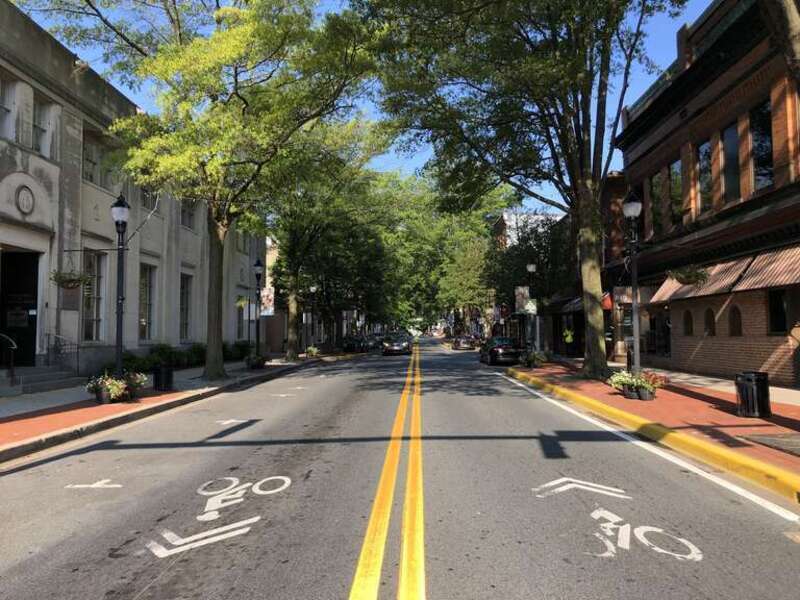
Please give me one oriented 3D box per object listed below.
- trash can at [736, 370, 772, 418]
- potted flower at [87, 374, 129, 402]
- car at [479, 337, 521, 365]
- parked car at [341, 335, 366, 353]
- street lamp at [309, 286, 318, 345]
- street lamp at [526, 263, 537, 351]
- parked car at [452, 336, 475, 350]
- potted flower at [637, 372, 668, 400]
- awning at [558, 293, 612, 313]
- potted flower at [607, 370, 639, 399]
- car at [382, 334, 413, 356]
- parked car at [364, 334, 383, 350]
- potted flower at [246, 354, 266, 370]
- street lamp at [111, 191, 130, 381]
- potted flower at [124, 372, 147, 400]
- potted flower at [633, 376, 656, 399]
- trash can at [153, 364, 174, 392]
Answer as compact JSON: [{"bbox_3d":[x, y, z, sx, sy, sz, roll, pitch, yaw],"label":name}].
[{"bbox_3d":[6.601,1.749,12.100,0.640,0.810,0.640,0,-3,2],"label":"trash can"},{"bbox_3d":[-6.871,2.079,15.200,0.930,0.660,0.850,0,-3,2],"label":"potted flower"},{"bbox_3d":[5.354,2.666,34.300,1.820,1.480,4.600,0,-3,2],"label":"car"},{"bbox_3d":[-3.616,3.512,52.000,1.820,1.480,4.600,0,-3,2],"label":"parked car"},{"bbox_3d":[-5.547,1.218,41.500,0.480,4.880,0.480,0,-3,2],"label":"street lamp"},{"bbox_3d":[5.812,0.527,28.600,0.480,4.880,0.480,0,-3,2],"label":"street lamp"},{"bbox_3d":[6.044,3.984,61.046,1.800,1.420,4.500,0,-3,2],"label":"parked car"},{"bbox_3d":[5.931,1.980,15.200,0.730,0.670,0.650,0,-3,2],"label":"potted flower"},{"bbox_3d":[10.634,0.174,37.500,1.300,1.000,7.000,0,-3,2],"label":"awning"},{"bbox_3d":[5.284,2.010,15.300,0.760,0.660,0.720,0,-3,2],"label":"potted flower"},{"bbox_3d":[-0.206,3.366,48.446,1.830,1.480,4.600,0,-3,2],"label":"car"},{"bbox_3d":[-2.634,3.955,59.800,1.820,1.460,4.600,0,-3,2],"label":"parked car"},{"bbox_3d":[-6.209,2.665,28.000,0.850,0.670,0.800,0,-3,2],"label":"potted flower"},{"bbox_3d":[-6.587,-0.068,15.250,0.480,4.880,0.480,0,-3,2],"label":"street lamp"},{"bbox_3d":[-6.429,2.087,15.700,0.680,0.700,0.680,0,-3,2],"label":"potted flower"},{"bbox_3d":[5.679,2.031,15.000,0.540,0.550,0.520,0,-3,2],"label":"potted flower"},{"bbox_3d":[-6.834,2.263,18.700,0.620,0.820,0.620,0,-3,0],"label":"trash can"}]

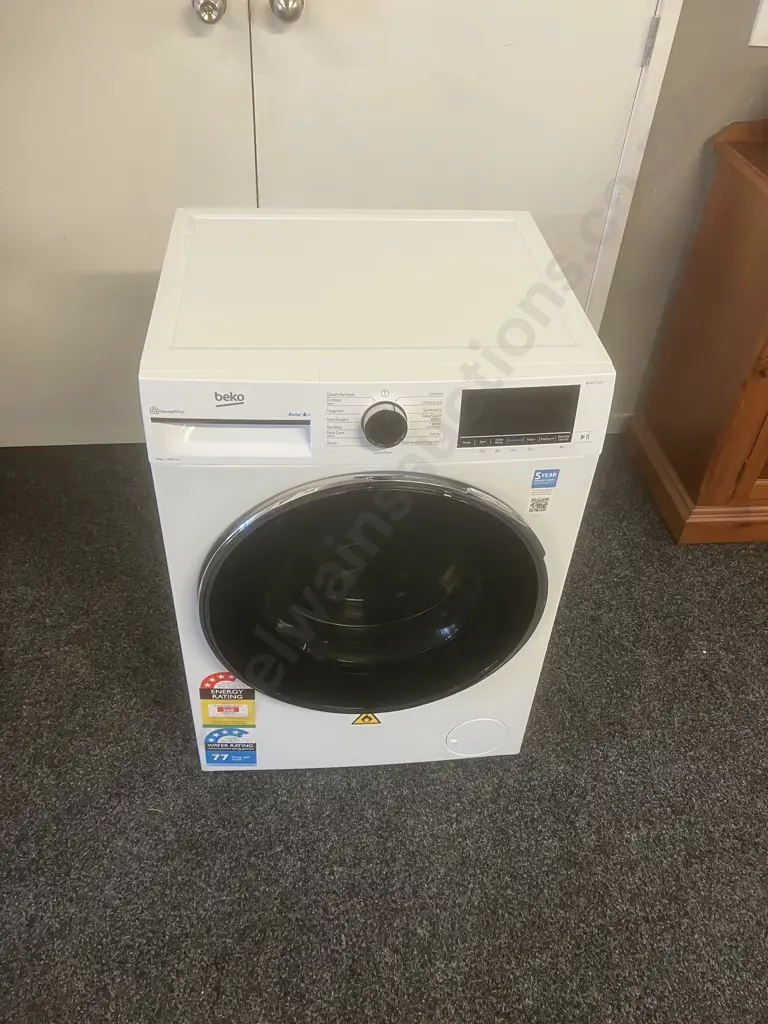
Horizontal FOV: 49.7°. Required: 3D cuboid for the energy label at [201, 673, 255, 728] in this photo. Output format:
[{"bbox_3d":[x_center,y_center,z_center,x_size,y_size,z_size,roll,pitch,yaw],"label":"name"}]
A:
[{"bbox_3d":[-0.267,0.324,1.408,0.094,0.157,0.005,-1,41,-6],"label":"energy label"}]

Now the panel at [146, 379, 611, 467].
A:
[{"bbox_3d":[0.000,-0.117,1.065,0.597,0.123,0.040,-1,41,-6],"label":"panel"}]

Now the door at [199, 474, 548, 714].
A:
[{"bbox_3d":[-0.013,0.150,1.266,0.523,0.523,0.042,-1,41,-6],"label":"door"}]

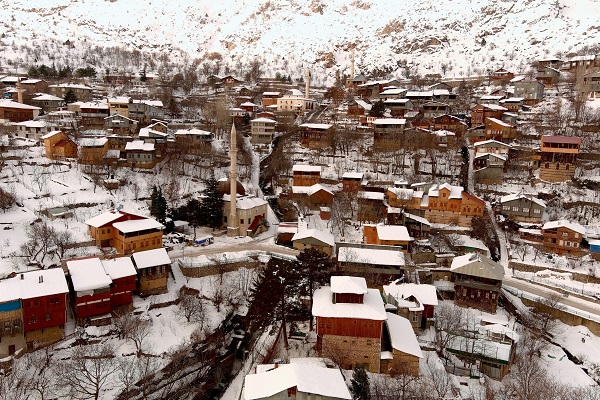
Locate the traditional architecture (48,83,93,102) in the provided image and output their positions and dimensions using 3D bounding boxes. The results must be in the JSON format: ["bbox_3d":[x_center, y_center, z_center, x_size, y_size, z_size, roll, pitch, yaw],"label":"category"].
[{"bbox_3d":[-112.087,-52.168,236.077,13.769,9.694,12.500,4,9,22],"label":"traditional architecture"}]

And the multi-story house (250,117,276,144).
[{"bbox_3d":[-17.497,-33.284,231.991,11.656,12.460,11.000,0,8,-4],"label":"multi-story house"}]

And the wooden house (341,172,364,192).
[{"bbox_3d":[17.537,-5.782,158.231,6.301,6.275,6.300,3,8,15],"label":"wooden house"}]

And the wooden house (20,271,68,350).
[{"bbox_3d":[-42.059,16.930,79.103,6.500,11.143,9.000,-4,10,-34],"label":"wooden house"}]

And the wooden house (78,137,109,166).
[{"bbox_3d":[-71.556,-16.992,168.441,7.864,9.126,6.500,-1,8,-11],"label":"wooden house"}]

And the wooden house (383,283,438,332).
[{"bbox_3d":[21.079,20.536,93.000,9.210,6.420,8.000,1,10,6],"label":"wooden house"}]

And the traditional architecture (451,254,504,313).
[{"bbox_3d":[36.293,15.954,97.612,9.317,9.192,10.000,6,9,30],"label":"traditional architecture"}]

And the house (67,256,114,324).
[{"bbox_3d":[-42.277,18.120,97.000,6.140,9.750,10.000,-6,11,-32],"label":"house"}]

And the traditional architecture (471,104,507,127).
[{"bbox_3d":[67.346,-29.675,173.926,10.500,8.682,7.225,-6,11,-42],"label":"traditional architecture"}]

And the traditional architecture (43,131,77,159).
[{"bbox_3d":[-79.460,-18.116,160.000,7.800,9.080,9.000,-8,12,-39],"label":"traditional architecture"}]

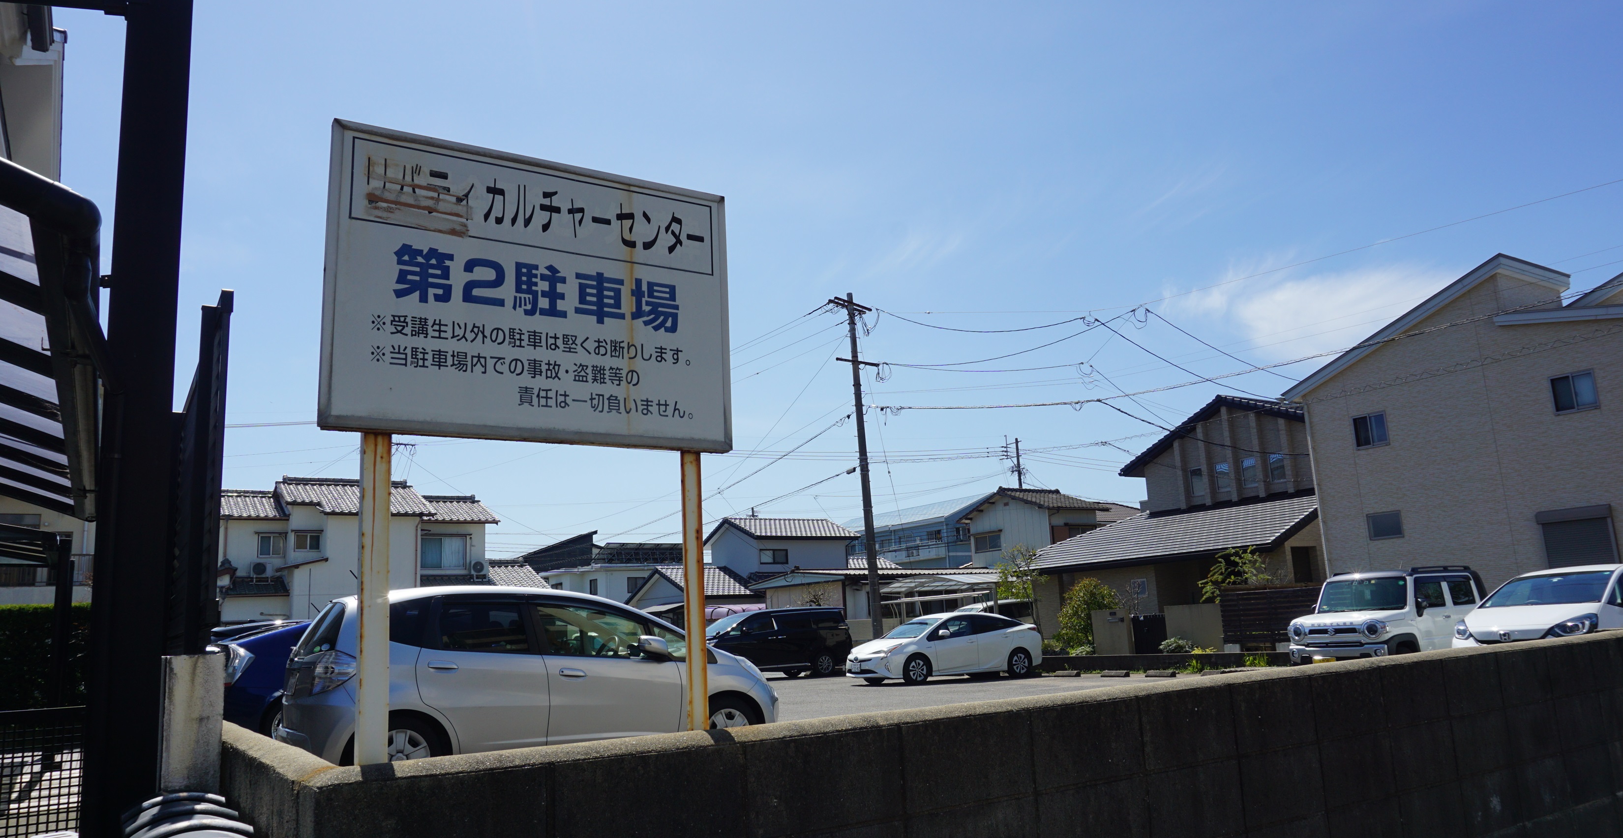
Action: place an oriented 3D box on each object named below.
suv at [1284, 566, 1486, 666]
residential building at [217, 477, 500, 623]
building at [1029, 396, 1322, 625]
[{"bbox_3d":[8.629,3.052,16.024,3.395,1.680,1.475,5,-13,-35],"label":"suv"},{"bbox_3d":[-18.382,6.257,42.885,10.556,7.866,7.500,4,-13,-34],"label":"residential building"},{"bbox_3d":[14.711,3.226,36.060,10.400,7.800,9.900,5,-13,-34],"label":"building"}]

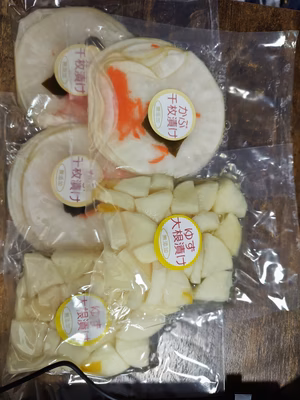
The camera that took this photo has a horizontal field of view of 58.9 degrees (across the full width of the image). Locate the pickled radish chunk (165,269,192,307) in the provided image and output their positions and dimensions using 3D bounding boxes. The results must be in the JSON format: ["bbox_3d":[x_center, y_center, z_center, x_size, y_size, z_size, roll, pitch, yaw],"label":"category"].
[{"bbox_3d":[0.025,0.078,0.245,0.026,0.025,0.034,0,87,-3],"label":"pickled radish chunk"}]

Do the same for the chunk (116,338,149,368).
[{"bbox_3d":[-0.015,0.138,0.248,0.030,0.024,0.028,0,87,-3],"label":"chunk"}]

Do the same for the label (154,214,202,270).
[{"bbox_3d":[0.025,0.036,0.230,0.049,0.004,0.049,-5,88,-26],"label":"label"}]

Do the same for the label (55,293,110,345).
[{"bbox_3d":[-0.058,0.104,0.232,0.049,0.003,0.049,-4,92,-7],"label":"label"}]

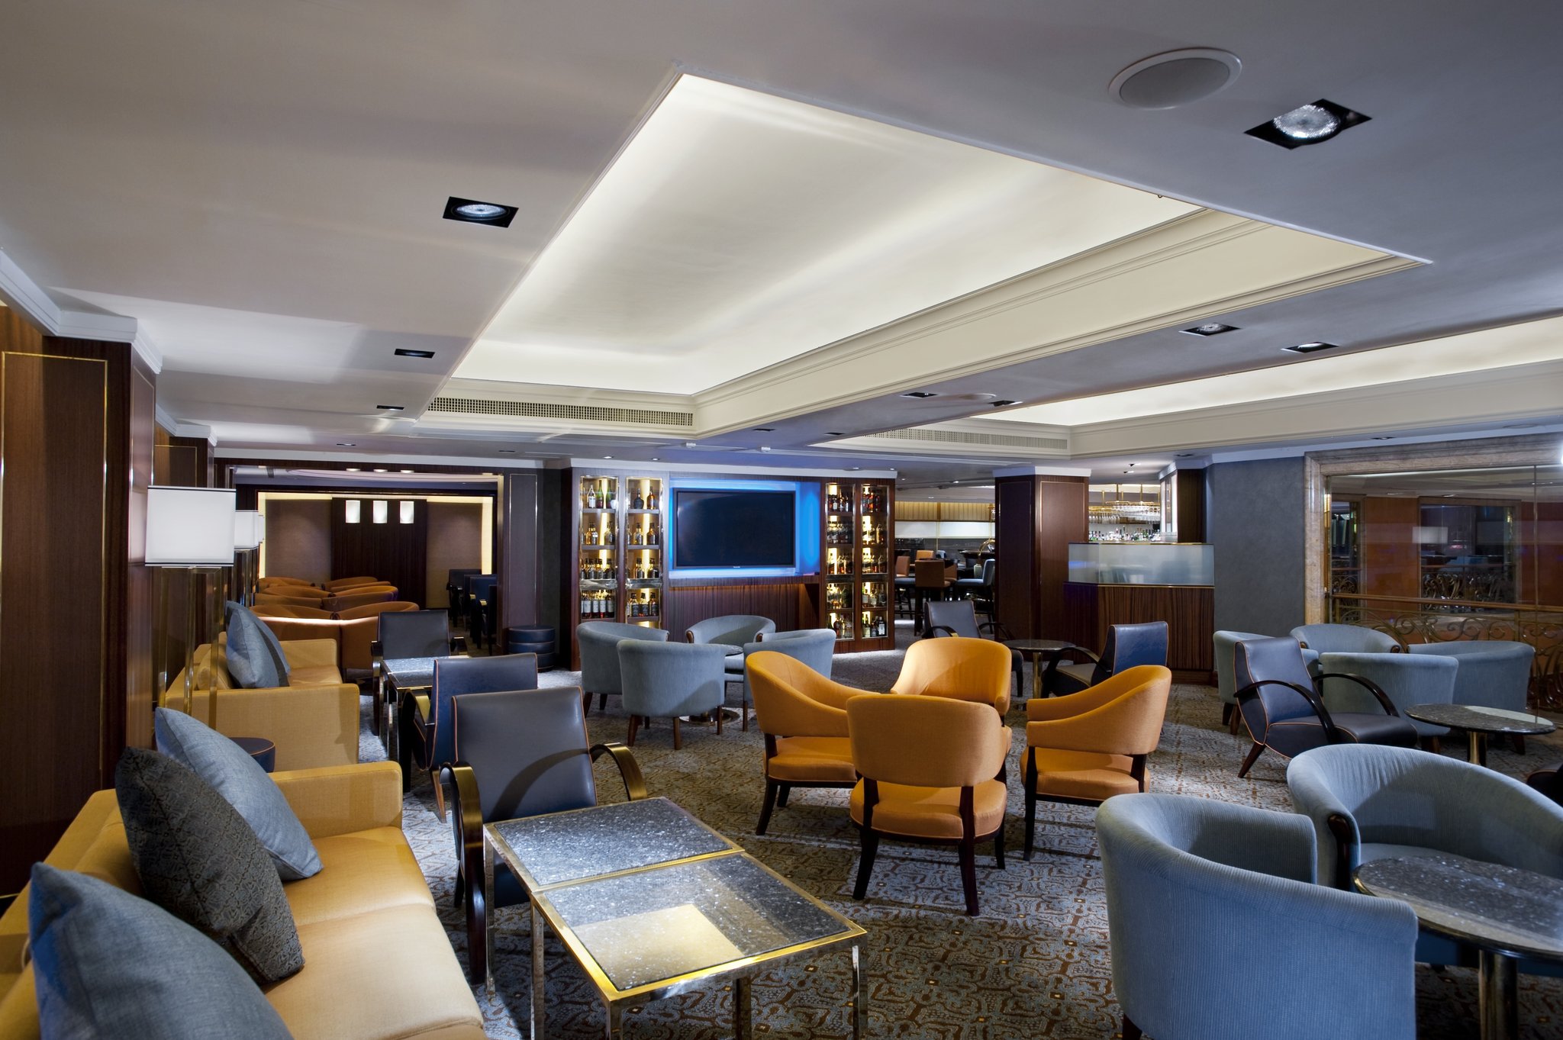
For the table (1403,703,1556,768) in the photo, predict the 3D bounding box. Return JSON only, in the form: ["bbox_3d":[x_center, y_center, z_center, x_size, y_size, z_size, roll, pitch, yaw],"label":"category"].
[{"bbox_3d":[3.490,1.284,4.420,0.698,0.532,0.698,0,-1,0],"label":"table"}]

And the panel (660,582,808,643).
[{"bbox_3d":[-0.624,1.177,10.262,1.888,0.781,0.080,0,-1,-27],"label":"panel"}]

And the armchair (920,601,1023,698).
[{"bbox_3d":[1.723,1.156,7.819,0.645,0.848,0.735,0,-1,-29],"label":"armchair"}]

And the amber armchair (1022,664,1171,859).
[{"bbox_3d":[1.489,1.117,4.137,0.660,0.852,0.630,0,-1,17],"label":"amber armchair"}]

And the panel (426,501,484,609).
[{"bbox_3d":[-5.771,0.640,15.396,0.949,1.868,0.060,0,-1,-27],"label":"panel"}]

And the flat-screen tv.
[{"bbox_3d":[-0.556,0.114,10.401,1.615,0.937,0.100,0,-1,-28],"label":"flat-screen tv"}]

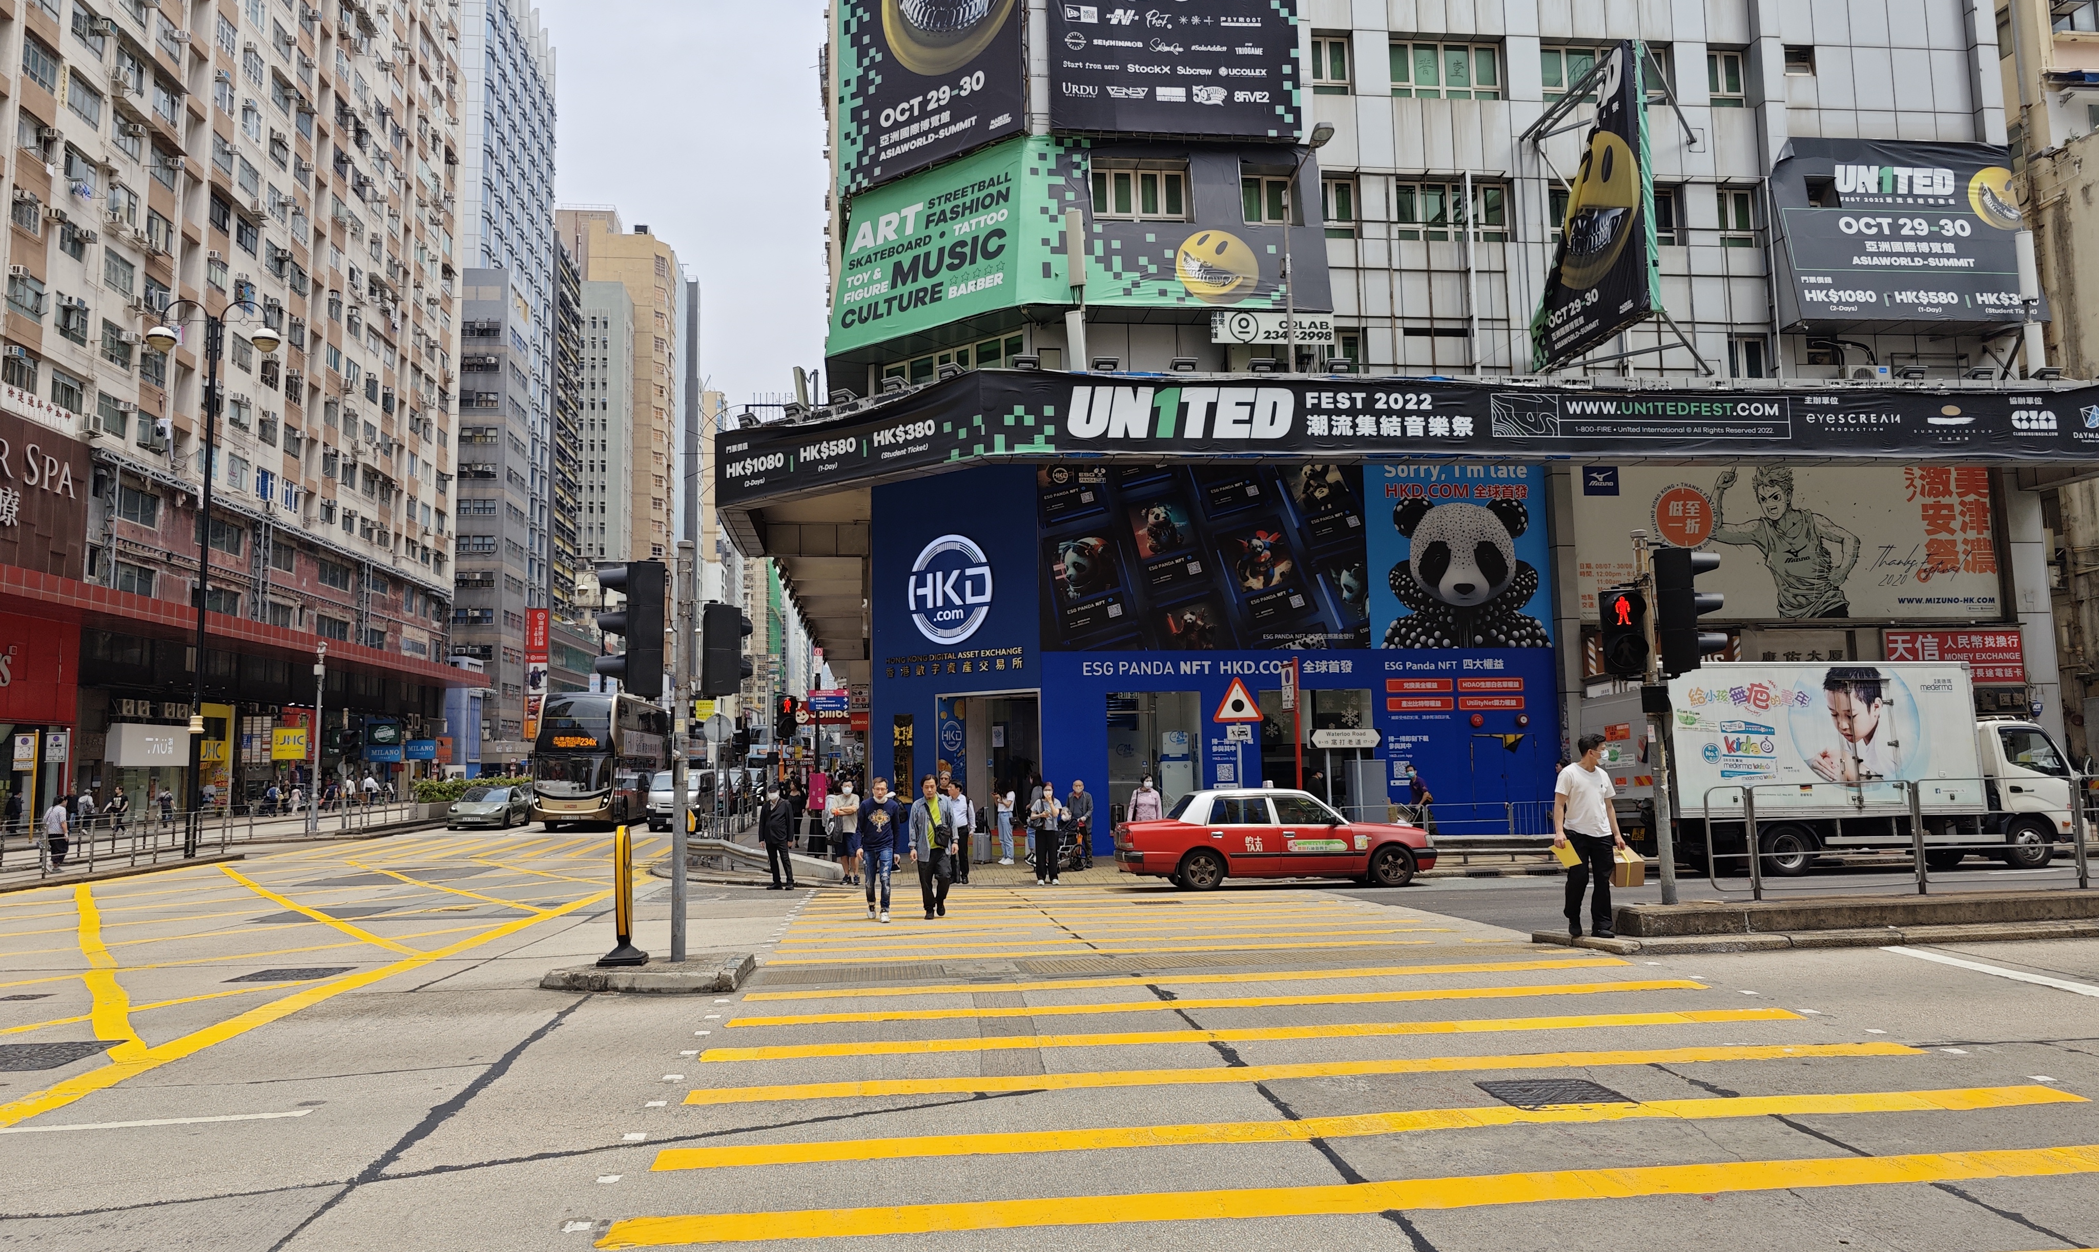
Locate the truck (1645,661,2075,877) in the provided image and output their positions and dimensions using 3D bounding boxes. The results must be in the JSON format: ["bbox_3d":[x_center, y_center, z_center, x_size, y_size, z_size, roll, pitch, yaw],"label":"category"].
[{"bbox_3d":[12.324,2.219,21.852,6.560,3.100,2.150,0,-6,-6],"label":"truck"}]

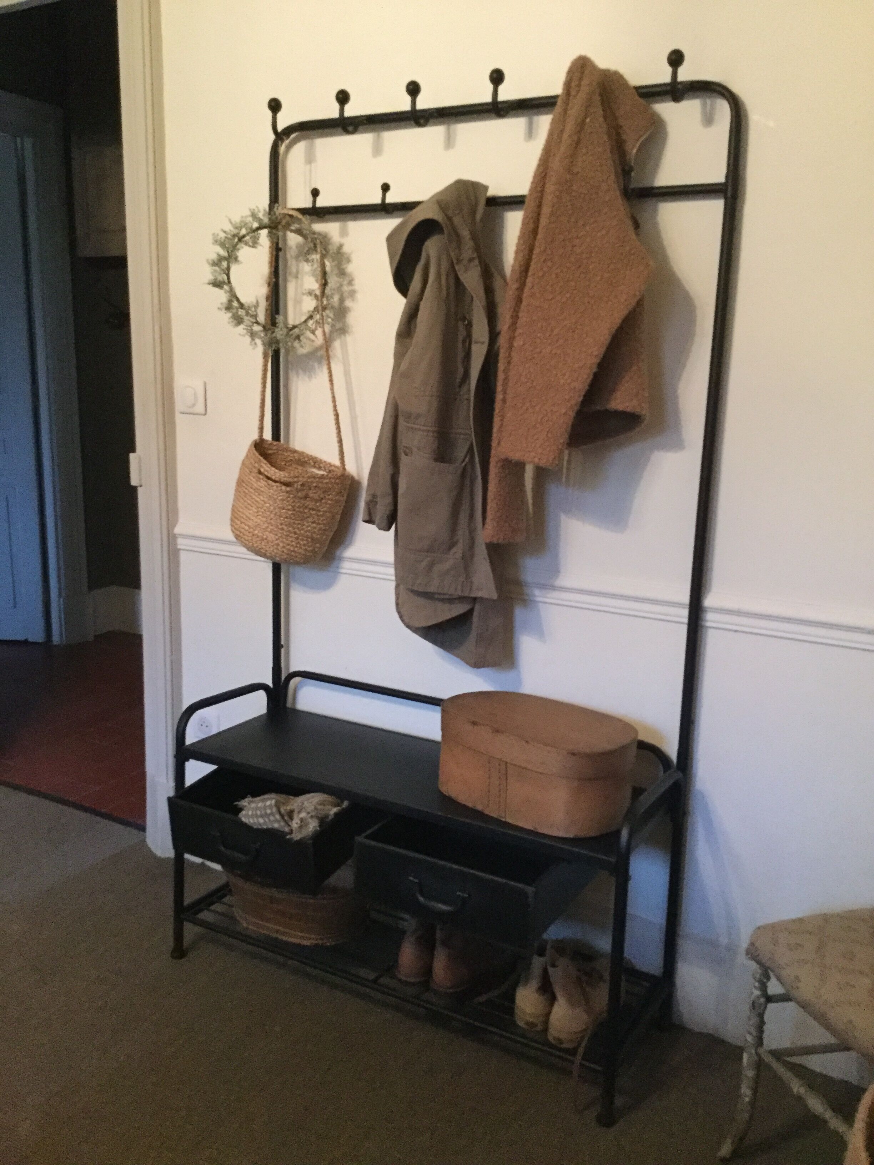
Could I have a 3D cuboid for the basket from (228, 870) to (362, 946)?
[{"bbox_3d":[-0.306,0.684,2.280,0.330,0.115,0.185,6,12,23],"label":"basket"}]

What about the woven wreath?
[{"bbox_3d":[-0.347,-0.654,2.264,0.330,0.310,0.080,6,12,21],"label":"woven wreath"}]

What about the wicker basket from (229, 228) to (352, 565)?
[{"bbox_3d":[-0.322,-0.407,2.256,0.275,0.745,0.190,8,13,29],"label":"wicker basket"}]

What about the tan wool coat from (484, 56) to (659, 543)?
[{"bbox_3d":[0.236,-0.498,1.904,0.310,0.873,0.240,8,13,29],"label":"tan wool coat"}]

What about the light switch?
[{"bbox_3d":[-0.600,-0.453,2.549,0.090,0.082,0.012,8,13,29],"label":"light switch"}]

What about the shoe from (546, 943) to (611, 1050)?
[{"bbox_3d":[0.285,0.749,1.986,0.088,0.134,0.262,8,13,29],"label":"shoe"}]

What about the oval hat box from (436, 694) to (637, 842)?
[{"bbox_3d":[0.185,0.336,1.987,0.398,0.163,0.242,12,15,42],"label":"oval hat box"}]

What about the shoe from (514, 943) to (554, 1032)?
[{"bbox_3d":[0.221,0.739,2.031,0.088,0.132,0.260,8,13,29],"label":"shoe"}]

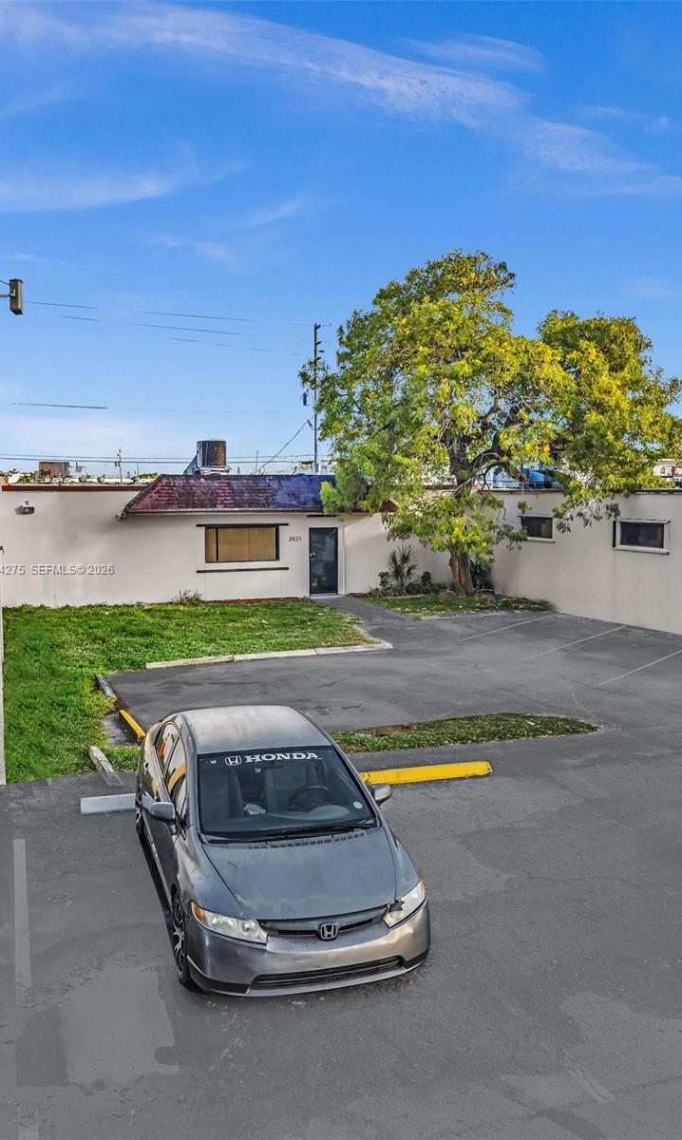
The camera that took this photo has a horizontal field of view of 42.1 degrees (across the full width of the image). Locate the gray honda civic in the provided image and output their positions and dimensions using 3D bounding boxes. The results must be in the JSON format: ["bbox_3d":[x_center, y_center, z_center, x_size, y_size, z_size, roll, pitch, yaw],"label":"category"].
[{"bbox_3d":[-0.719,2.038,7.720,1.800,1.435,4.490,-1,6,-17],"label":"gray honda civic"}]

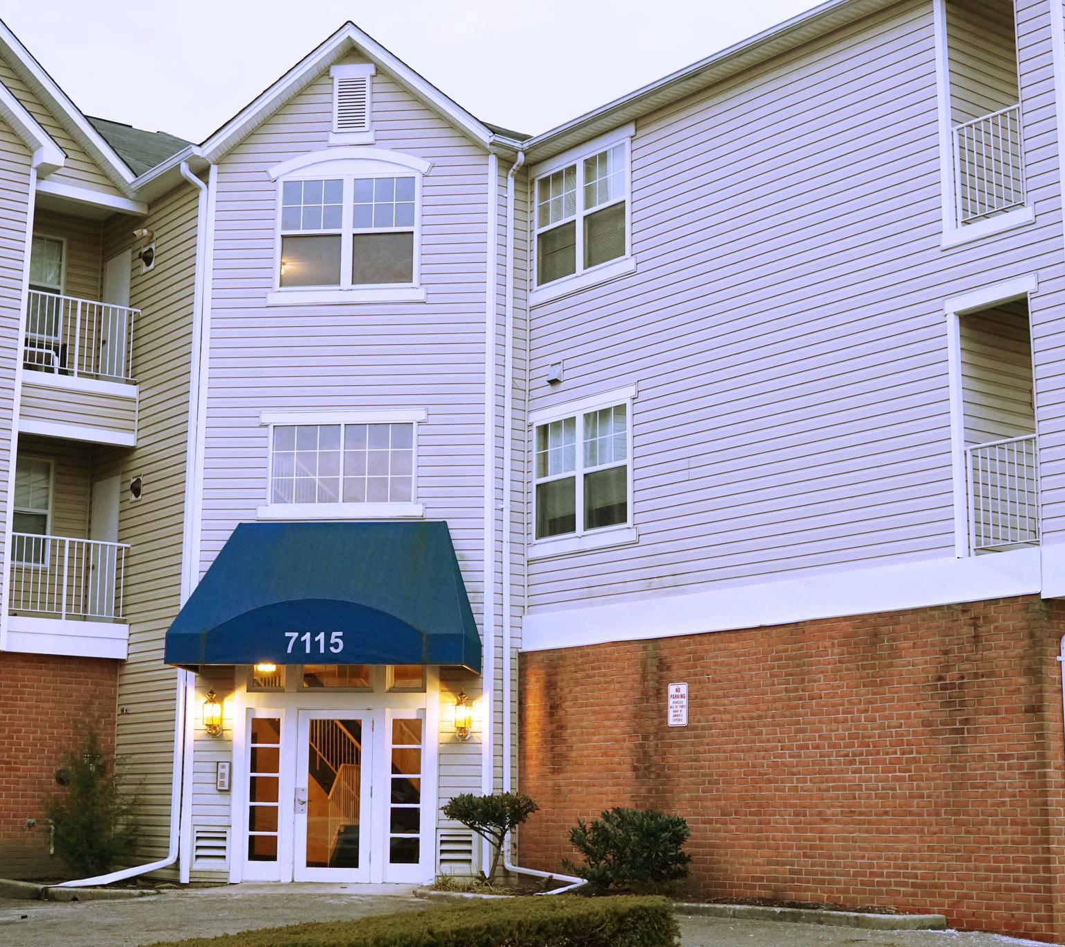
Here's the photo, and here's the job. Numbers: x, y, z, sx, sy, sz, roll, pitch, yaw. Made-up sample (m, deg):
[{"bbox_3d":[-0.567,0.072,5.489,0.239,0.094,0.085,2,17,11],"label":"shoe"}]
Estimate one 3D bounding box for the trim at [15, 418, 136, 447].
[{"bbox_3d":[-5.935,-0.532,23.187,1.660,0.165,0.060,8,-13,-37],"label":"trim"}]

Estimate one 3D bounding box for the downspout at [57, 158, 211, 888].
[{"bbox_3d":[-4.834,0.389,21.688,1.440,9.070,0.130,8,-13,-37],"label":"downspout"}]

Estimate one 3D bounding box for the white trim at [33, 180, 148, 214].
[{"bbox_3d":[-5.890,-3.711,23.799,1.640,0.140,0.080,8,-13,-37],"label":"white trim"}]

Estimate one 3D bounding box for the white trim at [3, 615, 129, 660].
[{"bbox_3d":[-5.937,2.103,22.707,1.660,0.450,0.080,8,-13,-37],"label":"white trim"}]

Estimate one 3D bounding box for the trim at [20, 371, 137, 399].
[{"bbox_3d":[-5.931,-1.175,23.307,1.660,0.165,0.060,8,-13,-37],"label":"trim"}]

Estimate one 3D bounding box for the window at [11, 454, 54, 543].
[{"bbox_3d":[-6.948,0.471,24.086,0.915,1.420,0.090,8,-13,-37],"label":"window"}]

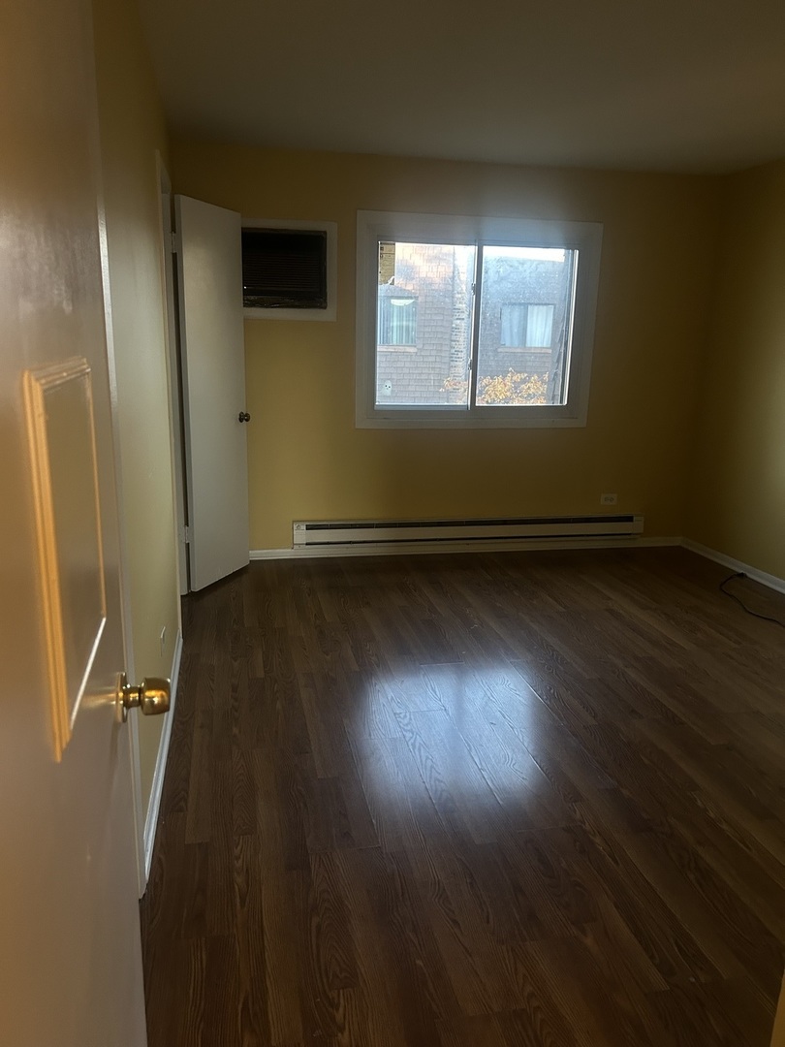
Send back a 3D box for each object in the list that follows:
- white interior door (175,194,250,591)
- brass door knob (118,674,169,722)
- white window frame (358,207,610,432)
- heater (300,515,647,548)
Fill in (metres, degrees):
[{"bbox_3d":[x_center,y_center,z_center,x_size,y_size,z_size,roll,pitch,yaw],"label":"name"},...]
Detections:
[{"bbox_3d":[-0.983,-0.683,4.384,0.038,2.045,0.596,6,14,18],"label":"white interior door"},{"bbox_3d":[-0.331,0.232,1.058,0.065,0.065,0.065,-2,14,-14],"label":"brass door knob"},{"bbox_3d":[0.547,-1.254,4.985,1.572,1.292,0.080,-2,14,-12],"label":"white window frame"},{"bbox_3d":[0.554,0.046,5.244,2.425,0.165,0.064,-2,14,-12],"label":"heater"}]

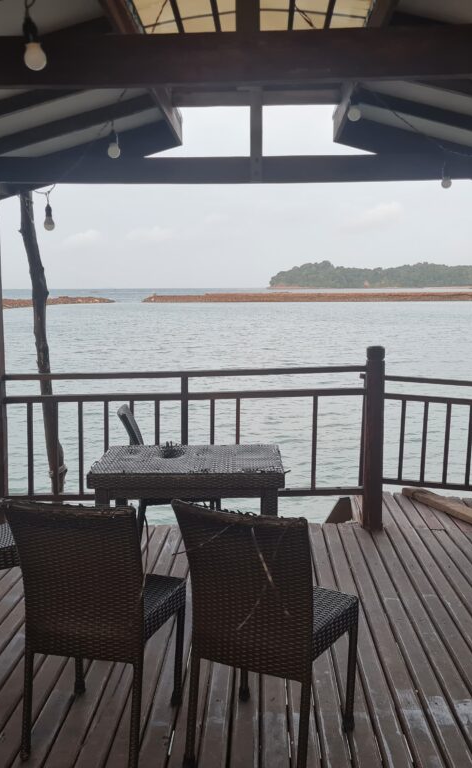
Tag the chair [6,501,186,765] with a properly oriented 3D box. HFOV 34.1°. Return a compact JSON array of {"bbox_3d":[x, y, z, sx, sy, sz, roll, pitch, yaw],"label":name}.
[{"bbox_3d":[-0.455,0.786,2.659,0.440,0.890,0.560,1,7,11],"label":"chair"}]

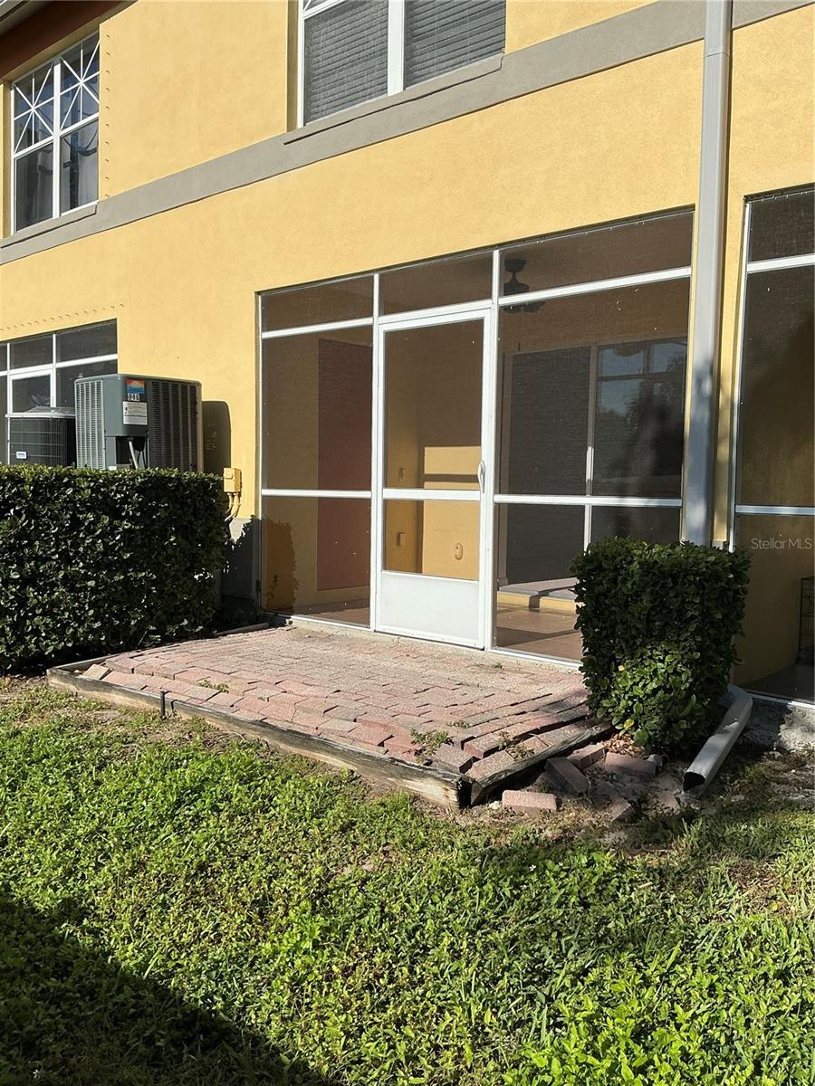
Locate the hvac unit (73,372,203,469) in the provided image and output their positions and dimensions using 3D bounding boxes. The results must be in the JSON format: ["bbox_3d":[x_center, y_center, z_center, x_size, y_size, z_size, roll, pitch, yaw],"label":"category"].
[{"bbox_3d":[-2.069,-0.819,6.761,0.690,0.830,0.700,5,6,41],"label":"hvac unit"}]

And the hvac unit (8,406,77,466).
[{"bbox_3d":[-2.925,-0.804,7.441,0.670,0.680,0.670,3,5,29],"label":"hvac unit"}]

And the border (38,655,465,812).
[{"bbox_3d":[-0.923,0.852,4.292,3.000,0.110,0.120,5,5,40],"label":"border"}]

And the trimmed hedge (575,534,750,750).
[{"bbox_3d":[1.192,0.464,4.073,0.570,0.880,0.610,5,6,41],"label":"trimmed hedge"}]

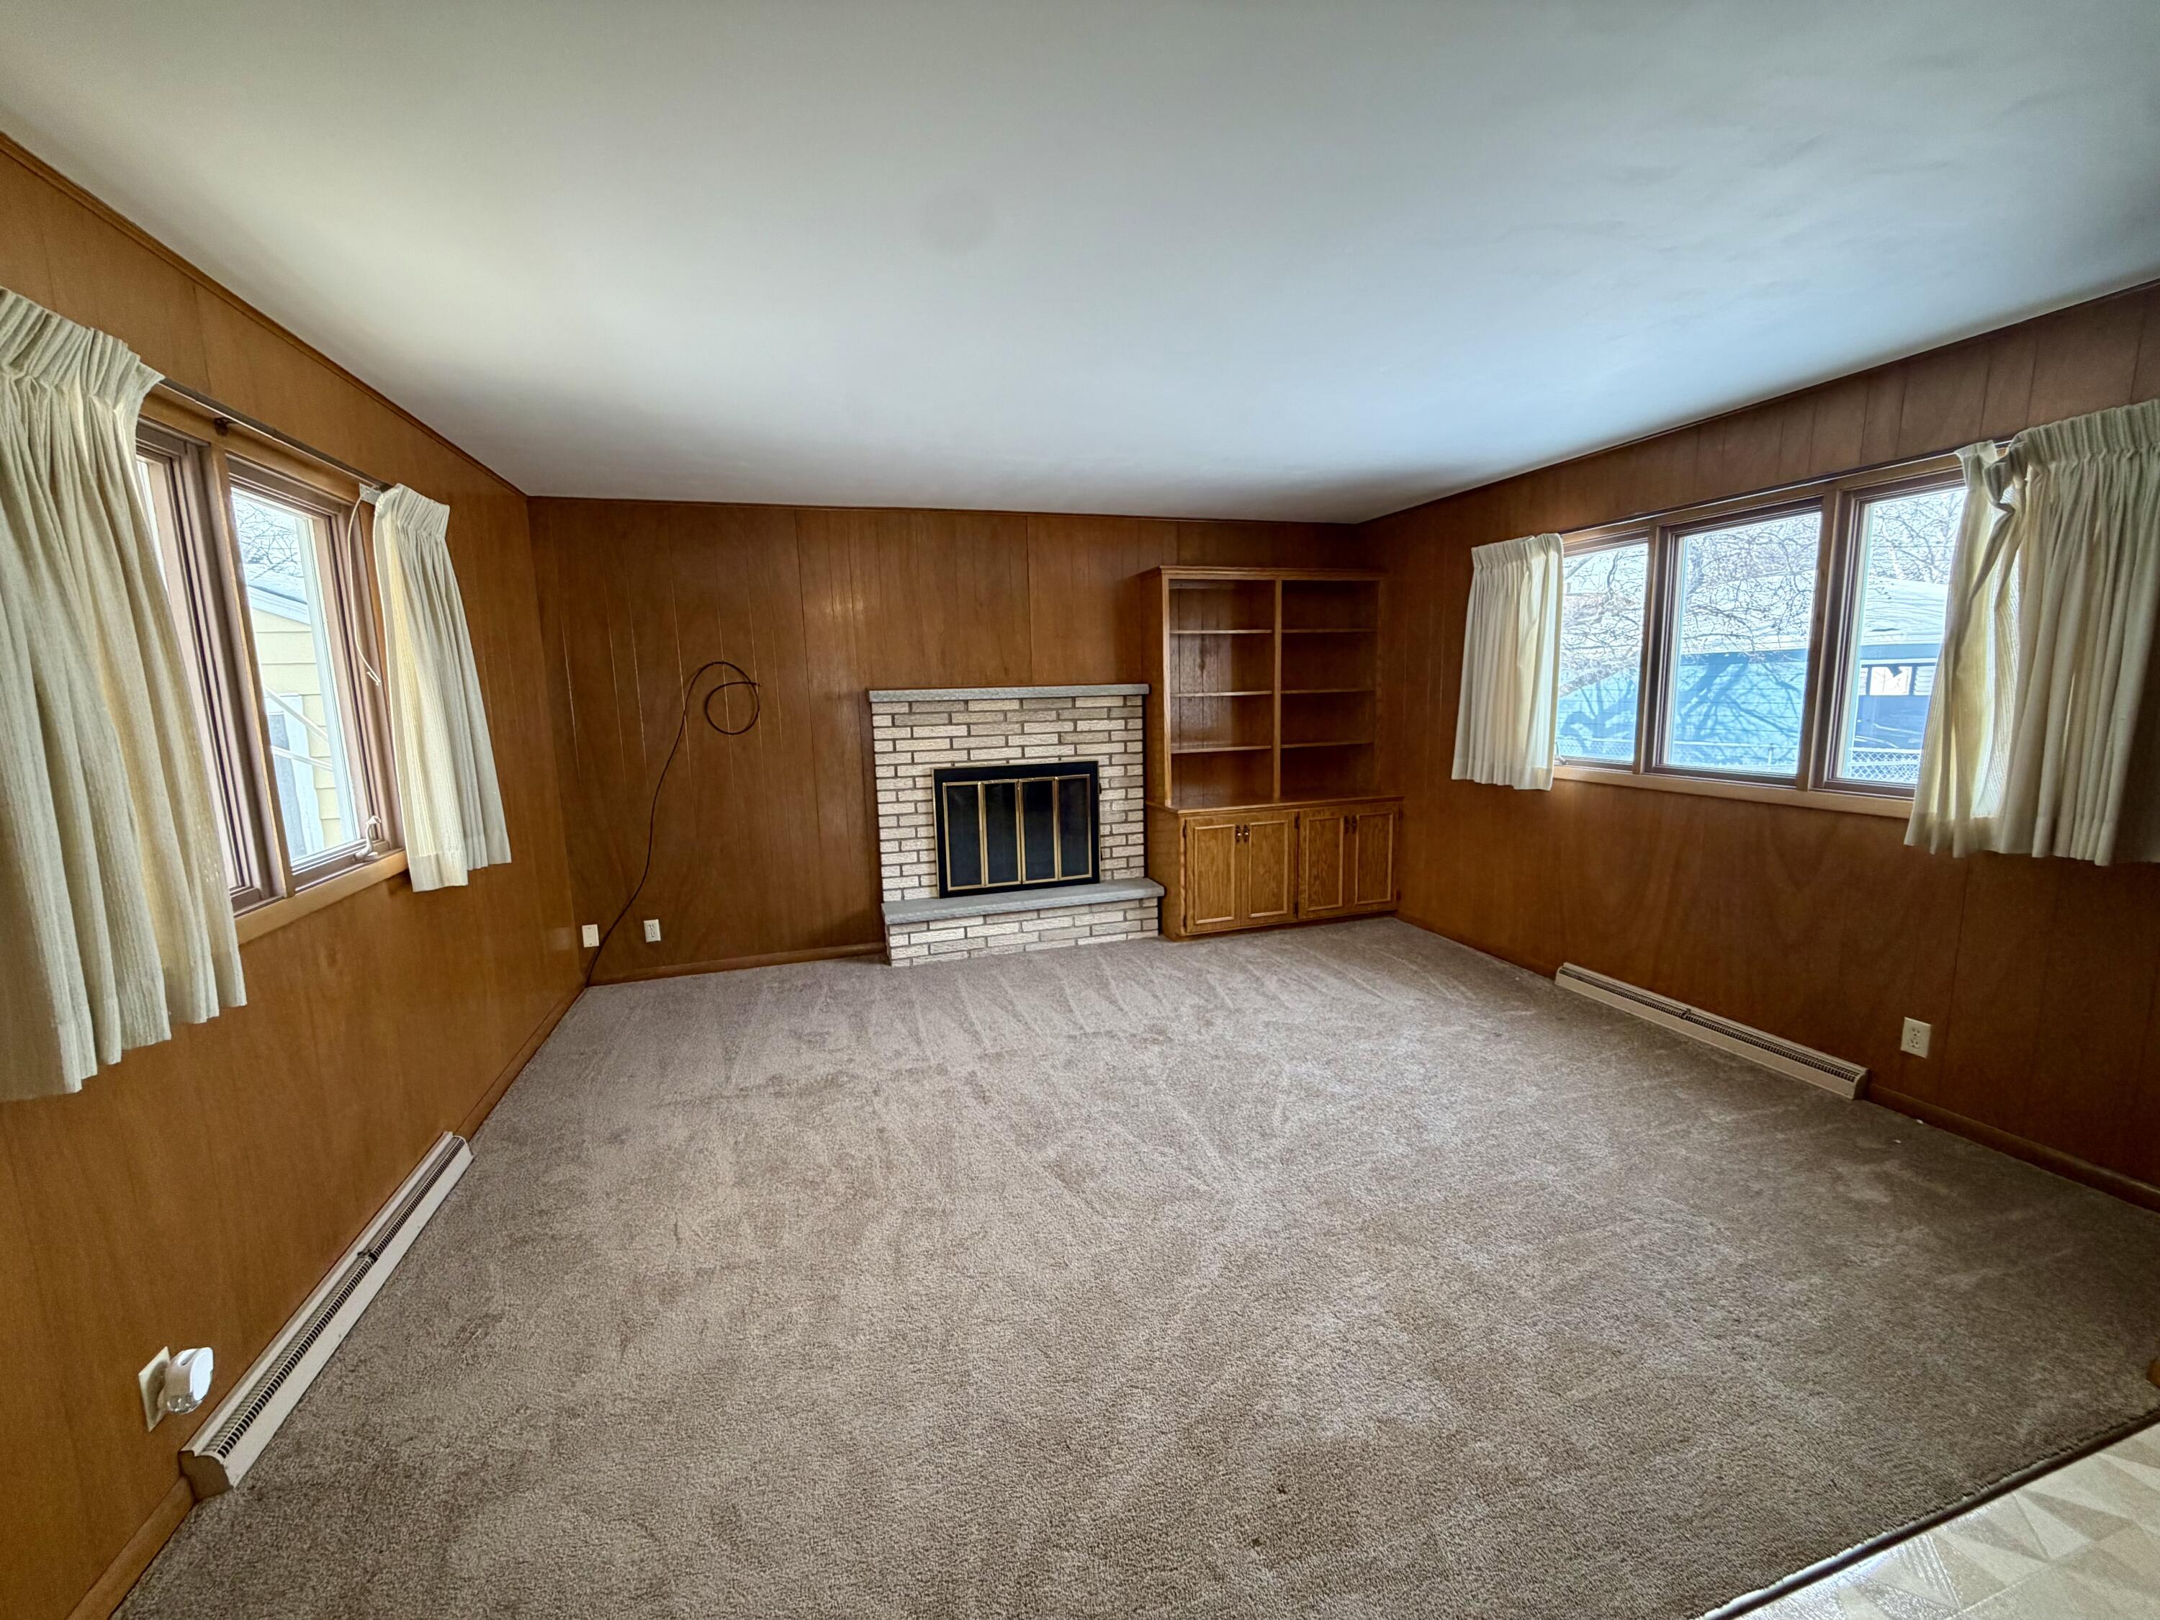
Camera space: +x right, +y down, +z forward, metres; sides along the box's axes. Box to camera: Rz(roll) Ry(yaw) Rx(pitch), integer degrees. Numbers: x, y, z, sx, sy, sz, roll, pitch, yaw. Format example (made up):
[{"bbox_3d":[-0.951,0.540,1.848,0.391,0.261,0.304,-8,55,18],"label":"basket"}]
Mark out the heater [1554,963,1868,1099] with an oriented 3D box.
[{"bbox_3d":[2.484,0.861,3.590,0.069,0.110,1.260,-4,9,-17],"label":"heater"}]

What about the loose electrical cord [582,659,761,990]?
[{"bbox_3d":[-2.107,0.070,4.523,0.955,1.638,0.050,-4,9,-17],"label":"loose electrical cord"}]

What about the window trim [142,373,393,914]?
[{"bbox_3d":[-1.950,-0.306,2.034,0.110,1.130,1.320,-4,9,-17],"label":"window trim"}]

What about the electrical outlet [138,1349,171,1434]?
[{"bbox_3d":[-1.680,1.050,1.588,0.010,0.114,0.070,-4,9,-17],"label":"electrical outlet"}]

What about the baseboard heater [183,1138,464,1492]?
[{"bbox_3d":[-1.842,1.172,2.257,0.065,0.106,1.260,-4,9,-17],"label":"baseboard heater"}]

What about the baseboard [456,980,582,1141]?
[{"bbox_3d":[-2.312,0.999,3.680,0.016,0.068,1.745,-4,9,-17],"label":"baseboard"}]

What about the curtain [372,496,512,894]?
[{"bbox_3d":[-2.098,-0.383,2.869,0.110,1.250,0.630,-4,9,-17],"label":"curtain"}]

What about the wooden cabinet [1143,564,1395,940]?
[{"bbox_3d":[1.162,-0.360,5.264,1.445,2.118,0.455,-4,9,-17],"label":"wooden cabinet"}]

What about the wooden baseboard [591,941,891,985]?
[{"bbox_3d":[-1.833,0.835,4.731,1.535,0.066,0.015,-4,9,-17],"label":"wooden baseboard"}]

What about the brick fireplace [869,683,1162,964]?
[{"bbox_3d":[-0.319,0.053,4.933,1.600,1.474,0.315,-4,9,-17],"label":"brick fireplace"}]

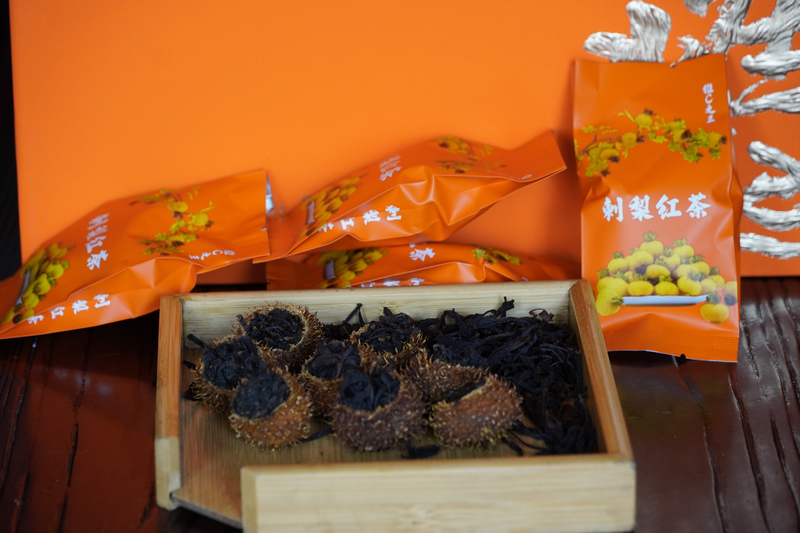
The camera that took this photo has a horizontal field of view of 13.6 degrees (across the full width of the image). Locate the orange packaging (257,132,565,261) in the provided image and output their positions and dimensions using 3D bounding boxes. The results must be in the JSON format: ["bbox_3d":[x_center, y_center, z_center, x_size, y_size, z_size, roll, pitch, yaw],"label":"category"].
[{"bbox_3d":[0.002,-0.026,1.245,0.119,0.027,0.057,-17,15,-1],"label":"orange packaging"}]

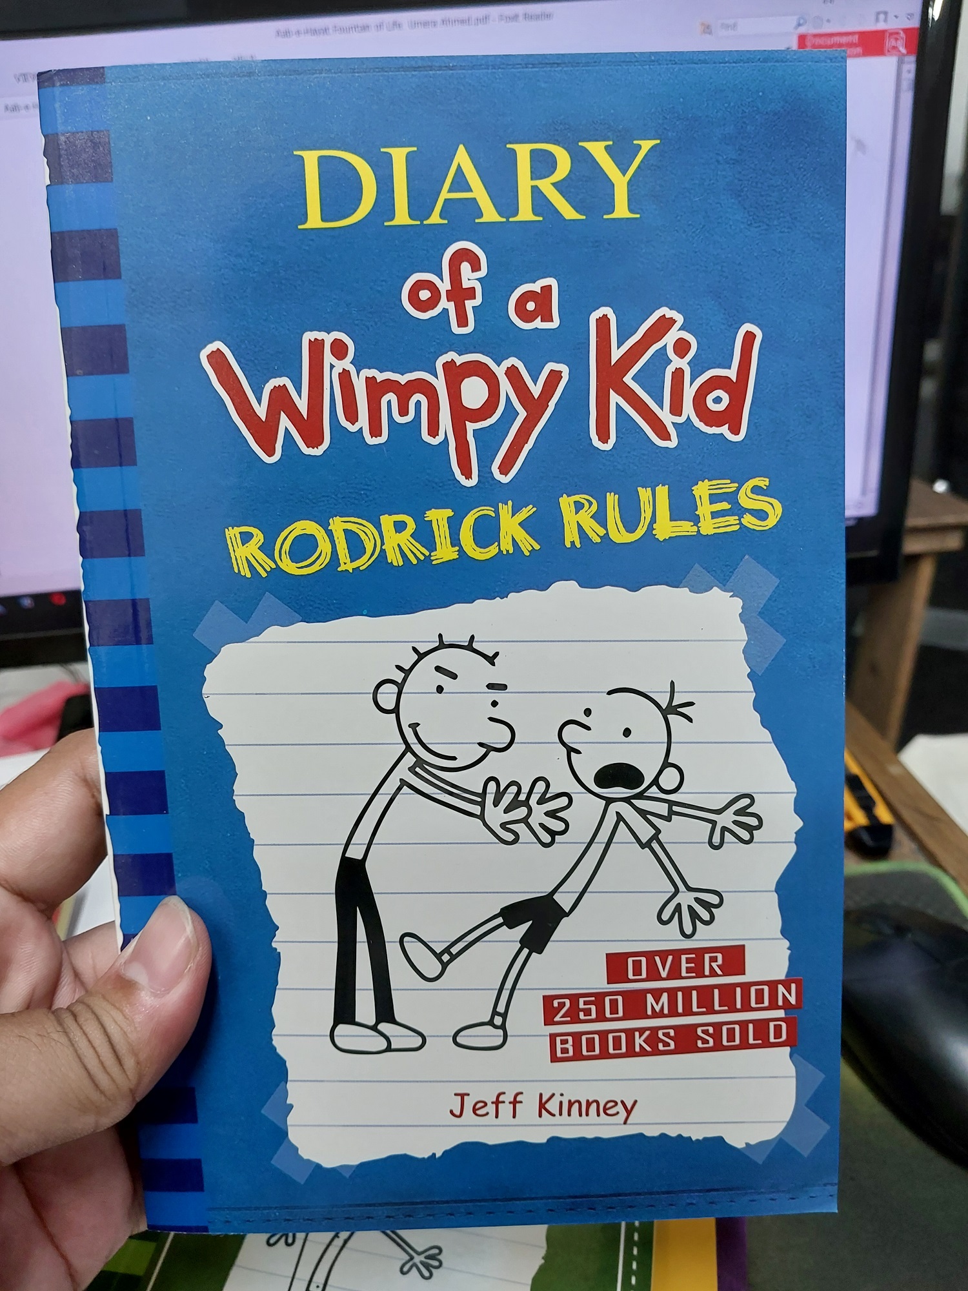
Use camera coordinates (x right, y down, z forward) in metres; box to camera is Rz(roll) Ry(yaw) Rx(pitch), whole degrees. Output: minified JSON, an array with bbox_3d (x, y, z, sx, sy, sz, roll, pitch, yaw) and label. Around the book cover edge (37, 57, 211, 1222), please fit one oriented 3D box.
[{"bbox_3d":[-0.061,0.008,0.196,0.011,0.202,0.009,-2,9,0],"label":"book cover edge"}]

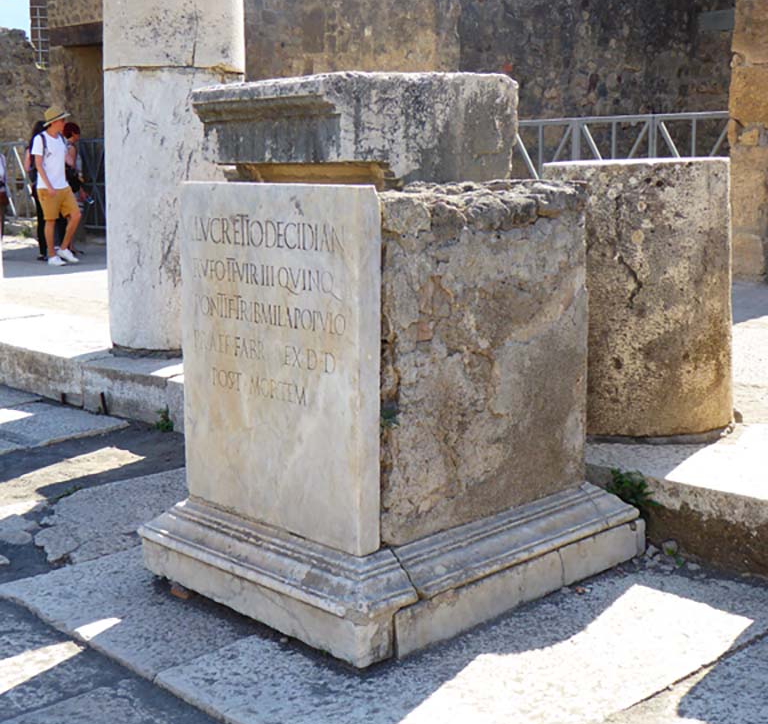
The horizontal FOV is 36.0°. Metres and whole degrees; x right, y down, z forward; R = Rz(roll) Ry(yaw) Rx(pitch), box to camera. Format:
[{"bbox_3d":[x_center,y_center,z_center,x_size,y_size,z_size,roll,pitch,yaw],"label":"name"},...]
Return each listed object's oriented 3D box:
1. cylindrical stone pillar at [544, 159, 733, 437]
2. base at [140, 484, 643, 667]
[{"bbox_3d":[1.165,-0.329,5.501,0.867,1.188,0.867,0,10,0],"label":"cylindrical stone pillar"},{"bbox_3d":[0.060,0.608,4.474,1.545,0.291,1.161,-10,14,-44],"label":"base"}]

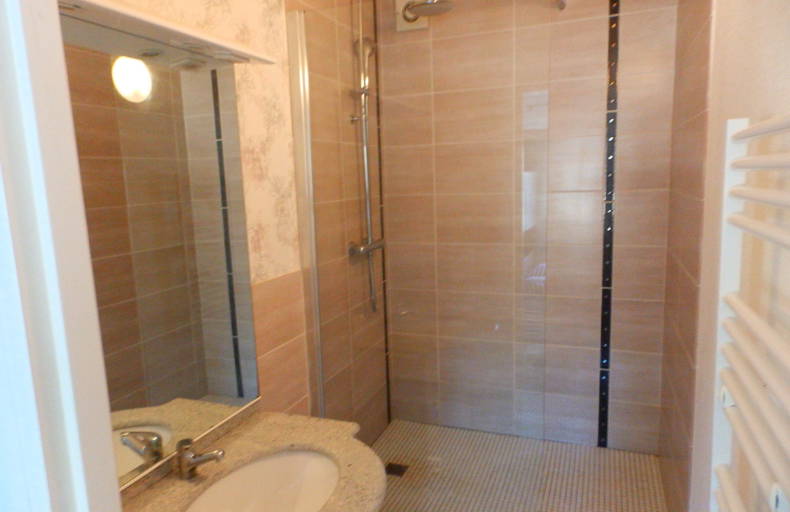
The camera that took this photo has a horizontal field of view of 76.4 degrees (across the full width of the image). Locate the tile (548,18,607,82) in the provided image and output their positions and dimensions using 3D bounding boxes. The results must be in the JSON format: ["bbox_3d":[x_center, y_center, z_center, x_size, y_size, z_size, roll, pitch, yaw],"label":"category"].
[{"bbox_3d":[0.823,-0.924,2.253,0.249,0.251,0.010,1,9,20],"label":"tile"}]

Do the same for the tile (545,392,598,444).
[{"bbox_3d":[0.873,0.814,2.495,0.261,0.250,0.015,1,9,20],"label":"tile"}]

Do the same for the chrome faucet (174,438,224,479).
[{"bbox_3d":[-0.483,0.512,1.257,0.140,0.095,0.046,1,9,20],"label":"chrome faucet"}]

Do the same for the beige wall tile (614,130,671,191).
[{"bbox_3d":[1.100,-0.420,2.231,0.220,0.251,0.010,1,9,20],"label":"beige wall tile"}]

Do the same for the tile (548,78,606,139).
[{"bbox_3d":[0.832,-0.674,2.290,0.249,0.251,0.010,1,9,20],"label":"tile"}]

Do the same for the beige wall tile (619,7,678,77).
[{"bbox_3d":[1.073,-0.911,2.139,0.221,0.250,0.015,1,9,20],"label":"beige wall tile"}]

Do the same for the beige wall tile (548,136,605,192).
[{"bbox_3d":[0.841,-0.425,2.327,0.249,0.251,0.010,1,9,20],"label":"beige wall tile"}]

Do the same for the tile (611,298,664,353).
[{"bbox_3d":[1.125,0.328,2.337,0.218,0.250,0.010,1,9,20],"label":"tile"}]

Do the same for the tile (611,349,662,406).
[{"bbox_3d":[1.133,0.577,2.373,0.218,0.250,0.010,1,9,20],"label":"tile"}]

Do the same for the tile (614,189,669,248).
[{"bbox_3d":[1.109,-0.170,2.268,0.220,0.251,0.010,1,9,20],"label":"tile"}]

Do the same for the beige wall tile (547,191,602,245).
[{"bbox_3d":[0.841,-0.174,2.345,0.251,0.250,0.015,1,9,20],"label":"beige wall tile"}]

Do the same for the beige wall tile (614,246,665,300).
[{"bbox_3d":[1.117,0.079,2.301,0.218,0.250,0.010,1,9,20],"label":"beige wall tile"}]

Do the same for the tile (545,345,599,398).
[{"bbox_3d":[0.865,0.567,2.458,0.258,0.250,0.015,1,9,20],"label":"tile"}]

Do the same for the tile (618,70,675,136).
[{"bbox_3d":[1.083,-0.663,2.176,0.221,0.250,0.015,1,9,20],"label":"tile"}]

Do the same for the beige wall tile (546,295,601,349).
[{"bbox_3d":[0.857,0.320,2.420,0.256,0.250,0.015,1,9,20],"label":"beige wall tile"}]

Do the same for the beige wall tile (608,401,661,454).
[{"bbox_3d":[1.144,0.827,2.415,0.220,0.248,0.010,1,9,20],"label":"beige wall tile"}]

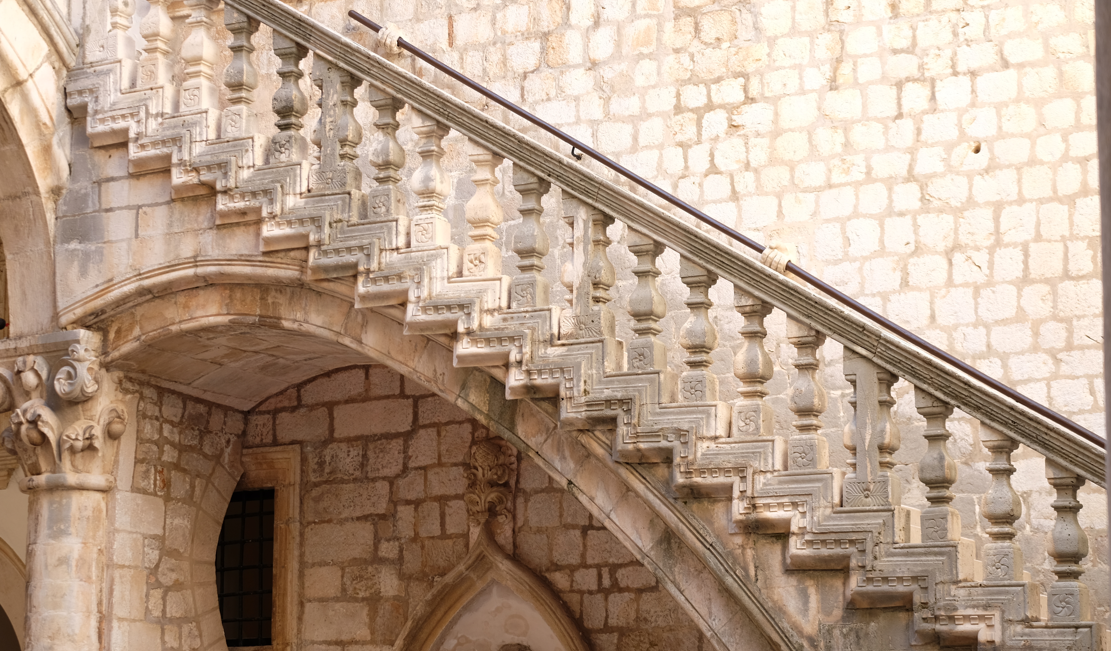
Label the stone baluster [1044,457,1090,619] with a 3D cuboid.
[{"bbox_3d":[2.202,0.925,10.361,0.146,0.710,0.143,-5,-10,29],"label":"stone baluster"}]

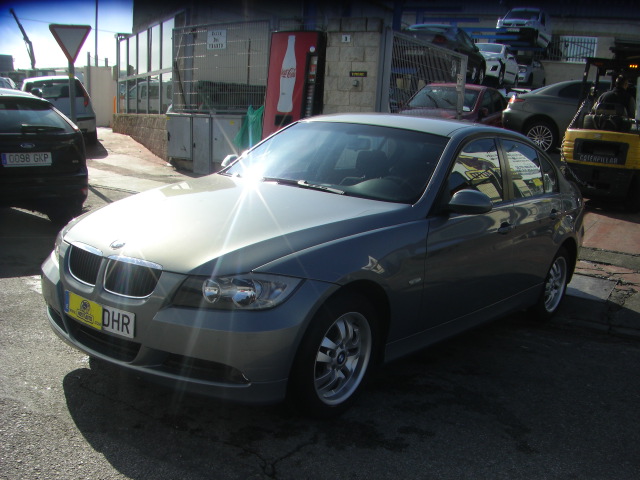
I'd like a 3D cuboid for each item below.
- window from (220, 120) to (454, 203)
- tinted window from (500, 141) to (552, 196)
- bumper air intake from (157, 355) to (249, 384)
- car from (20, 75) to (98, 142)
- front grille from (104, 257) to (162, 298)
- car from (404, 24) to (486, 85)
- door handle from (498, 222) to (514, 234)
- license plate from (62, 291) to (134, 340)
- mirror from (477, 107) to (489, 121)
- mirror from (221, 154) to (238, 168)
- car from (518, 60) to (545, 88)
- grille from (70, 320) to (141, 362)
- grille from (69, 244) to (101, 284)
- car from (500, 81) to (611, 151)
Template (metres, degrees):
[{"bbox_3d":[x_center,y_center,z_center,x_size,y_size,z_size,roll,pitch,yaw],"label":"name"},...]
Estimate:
[{"bbox_3d":[0.065,-0.512,4.296,1.450,0.140,0.840,11,41,37],"label":"window"},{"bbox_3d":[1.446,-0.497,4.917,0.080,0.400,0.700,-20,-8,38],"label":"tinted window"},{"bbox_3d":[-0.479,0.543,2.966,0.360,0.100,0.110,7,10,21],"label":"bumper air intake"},{"bbox_3d":[-6.660,-3.324,17.600,1.700,1.500,4.100,0,10,-22],"label":"car"},{"bbox_3d":[-0.800,0.164,3.036,0.310,0.160,0.070,10,0,29],"label":"front grille"},{"bbox_3d":[3.450,-5.118,19.900,1.700,1.360,4.200,9,11,27],"label":"car"},{"bbox_3d":[1.158,-0.071,4.355,0.050,0.065,0.210,12,11,37],"label":"door handle"},{"bbox_3d":[-0.989,0.327,3.137,0.520,0.110,0.020,11,8,37],"label":"license plate"},{"bbox_3d":[2.886,-2.233,12.400,0.210,0.170,0.130,10,11,33],"label":"mirror"},{"bbox_3d":[-0.595,-0.511,4.949,0.220,0.150,0.140,11,11,37],"label":"mirror"},{"bbox_3d":[8.660,-7.340,30.500,1.670,1.450,3.950,9,11,27],"label":"car"},{"bbox_3d":[-0.981,0.450,3.188,0.550,0.130,0.080,12,11,37],"label":"grille"},{"bbox_3d":[-1.087,0.106,3.256,0.070,0.160,0.310,10,3,-45],"label":"grille"},{"bbox_3d":[5.473,-2.062,12.384,4.480,1.370,1.760,11,11,38],"label":"car"}]

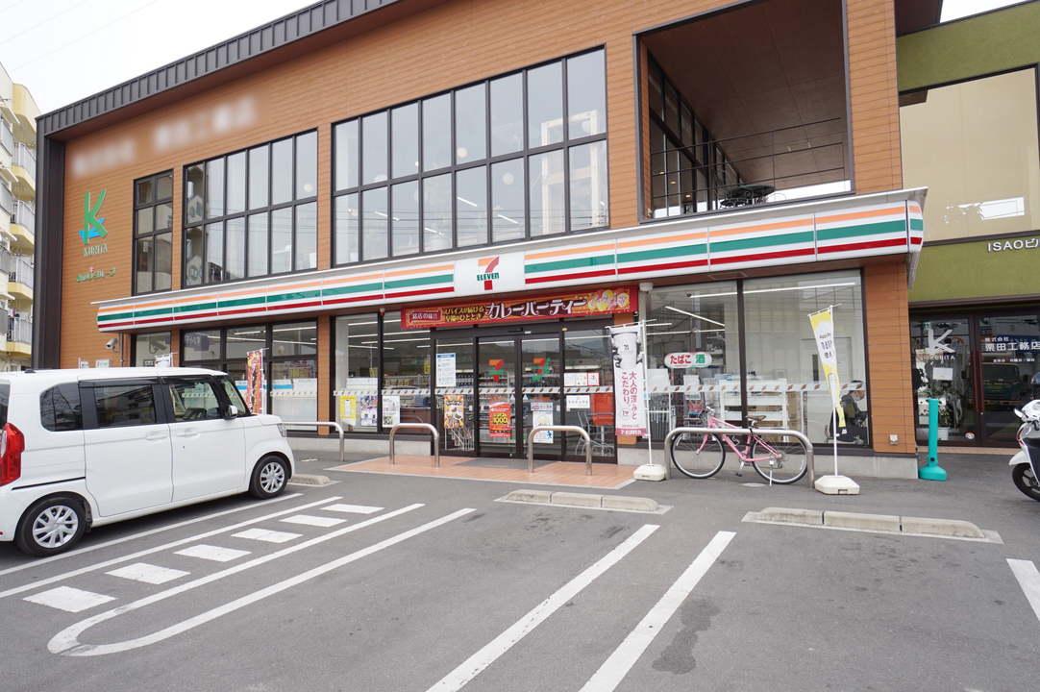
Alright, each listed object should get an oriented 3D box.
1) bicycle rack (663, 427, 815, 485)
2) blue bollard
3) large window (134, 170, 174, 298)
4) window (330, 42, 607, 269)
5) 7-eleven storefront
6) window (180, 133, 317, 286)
[{"bbox_3d":[2.732,1.403,8.038,1.810,0.670,0.075,-3,-4,29],"label":"bicycle rack"},{"bbox_3d":[5.111,1.138,7.891,0.320,0.980,0.320,-3,-4,29],"label":"blue bollard"},{"bbox_3d":[-9.218,-2.823,16.009,1.690,3.020,0.150,-3,-4,29],"label":"large window"},{"bbox_3d":[-1.198,-3.195,11.548,6.020,3.020,0.150,-3,-4,29],"label":"window"},{"bbox_3d":[-2.495,0.316,11.466,16.680,3.360,1.400,-3,-4,29],"label":"7-eleven storefront"},{"bbox_3d":[-6.144,-2.961,14.299,4.580,3.030,0.150,-3,-4,29],"label":"window"}]

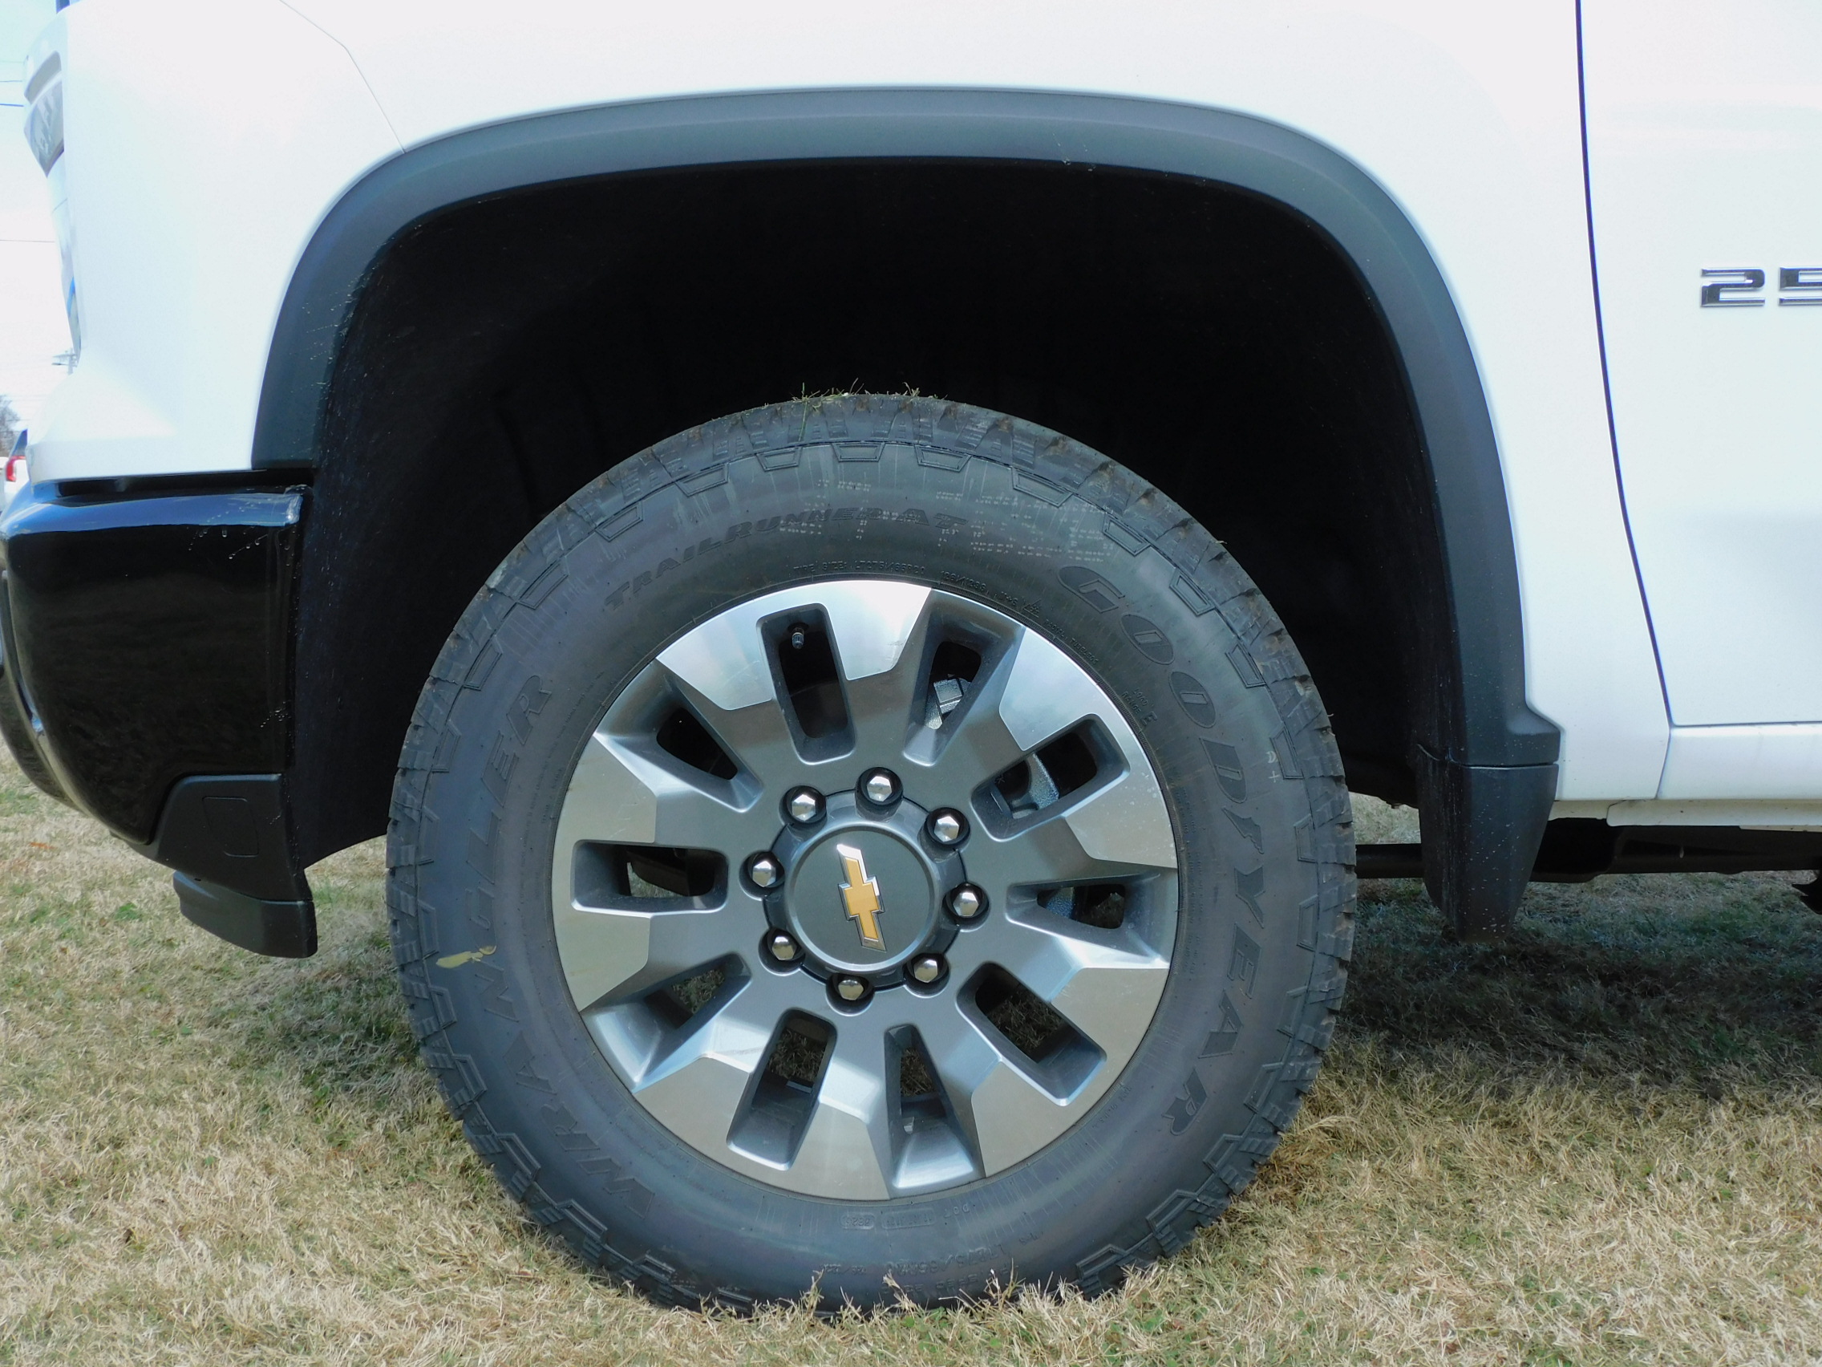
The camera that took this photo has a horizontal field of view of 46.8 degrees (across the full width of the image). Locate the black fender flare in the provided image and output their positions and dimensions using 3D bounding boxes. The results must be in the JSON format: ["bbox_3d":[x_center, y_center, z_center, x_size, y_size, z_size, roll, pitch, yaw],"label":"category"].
[{"bbox_3d":[-0.016,-0.145,1.838,1.126,0.717,0.160,0,5,2],"label":"black fender flare"}]

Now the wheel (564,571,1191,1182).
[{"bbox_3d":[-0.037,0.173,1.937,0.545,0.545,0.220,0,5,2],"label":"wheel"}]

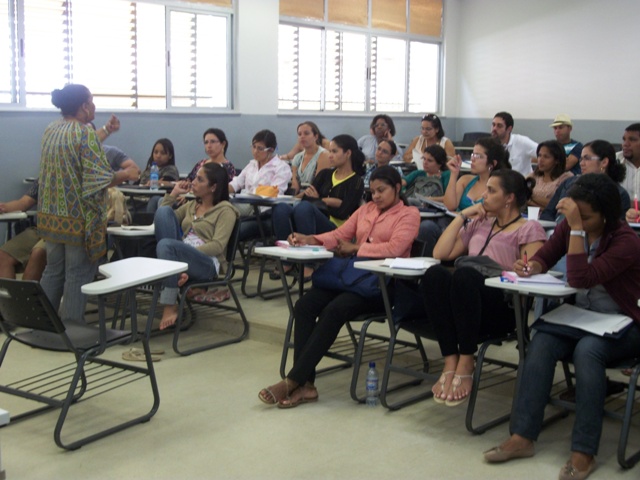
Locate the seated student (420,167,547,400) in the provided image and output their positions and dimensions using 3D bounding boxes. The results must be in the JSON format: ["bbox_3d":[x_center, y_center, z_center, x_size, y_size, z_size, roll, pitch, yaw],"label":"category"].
[{"bbox_3d":[0.820,0.225,4.627,0.540,1.145,0.700,6,9,34],"label":"seated student"}]

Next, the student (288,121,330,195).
[{"bbox_3d":[-0.164,-0.464,8.258,0.500,1.180,0.780,6,9,35],"label":"student"}]

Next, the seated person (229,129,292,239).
[{"bbox_3d":[-0.495,-0.227,7.078,0.540,1.220,0.780,7,10,38],"label":"seated person"}]

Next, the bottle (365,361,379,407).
[{"bbox_3d":[0.265,0.725,4.675,0.064,0.226,0.064,1,8,0],"label":"bottle"}]

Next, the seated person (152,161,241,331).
[{"bbox_3d":[-0.831,0.052,5.880,0.680,1.080,0.520,-6,10,-40],"label":"seated person"}]

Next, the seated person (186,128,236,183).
[{"bbox_3d":[-1.040,-0.294,7.618,0.550,1.220,0.820,8,10,42],"label":"seated person"}]

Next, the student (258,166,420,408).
[{"bbox_3d":[0.032,0.198,4.997,0.930,1.180,0.630,-7,11,-43],"label":"student"}]

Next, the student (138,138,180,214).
[{"bbox_3d":[-1.389,-0.287,7.800,0.480,1.120,0.740,6,9,32],"label":"student"}]

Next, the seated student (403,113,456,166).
[{"bbox_3d":[1.005,-0.646,9.003,0.550,1.170,0.780,7,10,38],"label":"seated student"}]

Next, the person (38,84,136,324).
[{"bbox_3d":[-1.598,-0.220,6.304,0.580,1.630,0.560,-6,10,-39],"label":"person"}]

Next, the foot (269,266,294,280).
[{"bbox_3d":[-0.273,0.238,6.561,0.220,0.105,0.100,-6,10,-39],"label":"foot"}]

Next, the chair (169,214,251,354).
[{"bbox_3d":[-0.881,0.242,5.829,0.600,0.820,0.700,7,10,38],"label":"chair"}]

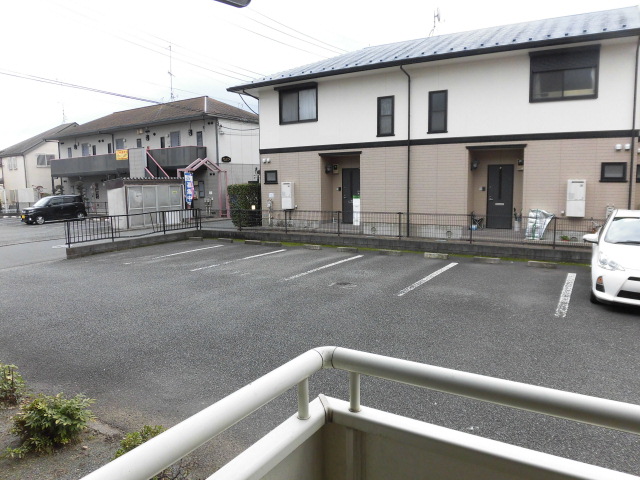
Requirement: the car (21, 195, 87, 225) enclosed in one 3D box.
[{"bbox_3d":[-15.527,-1.845,25.945,1.475,1.630,3.395,3,8,29],"label":"car"}]

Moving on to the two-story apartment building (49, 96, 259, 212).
[{"bbox_3d":[-11.938,-5.760,32.421,20.100,7.230,7.400,5,9,35],"label":"two-story apartment building"}]

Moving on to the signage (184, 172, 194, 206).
[{"bbox_3d":[-7.059,-2.732,24.000,0.540,1.850,0.100,-3,8,-18],"label":"signage"}]

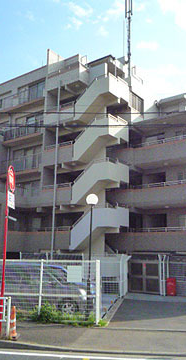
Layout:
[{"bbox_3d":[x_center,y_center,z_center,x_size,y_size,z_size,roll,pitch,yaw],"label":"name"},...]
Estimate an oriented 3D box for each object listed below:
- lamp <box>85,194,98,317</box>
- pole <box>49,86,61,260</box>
[{"bbox_3d":[-0.086,2.396,11.350,0.410,3.980,0.410,1,-11,0],"label":"lamp"},{"bbox_3d":[-2.554,-0.339,23.484,0.170,13.500,0.170,1,-11,0],"label":"pole"}]

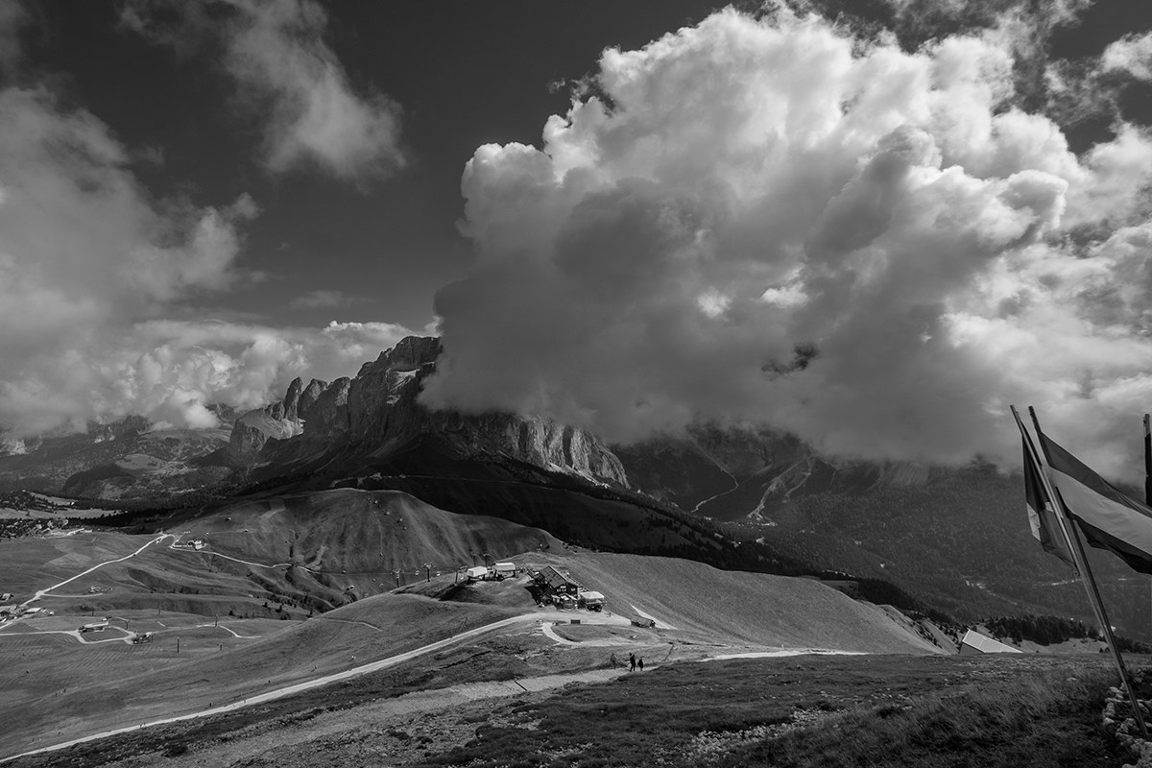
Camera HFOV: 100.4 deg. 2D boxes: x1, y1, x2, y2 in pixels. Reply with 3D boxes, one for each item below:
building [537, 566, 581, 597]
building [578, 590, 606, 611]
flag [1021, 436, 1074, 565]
[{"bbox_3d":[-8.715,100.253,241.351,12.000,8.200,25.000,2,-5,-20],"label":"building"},{"bbox_3d":[7.531,100.428,221.500,7.200,5.800,7.600,2,-5,-22],"label":"building"},{"bbox_3d":[5.898,1.458,6.000,0.450,1.500,0.300,-3,-6,34],"label":"flag"}]

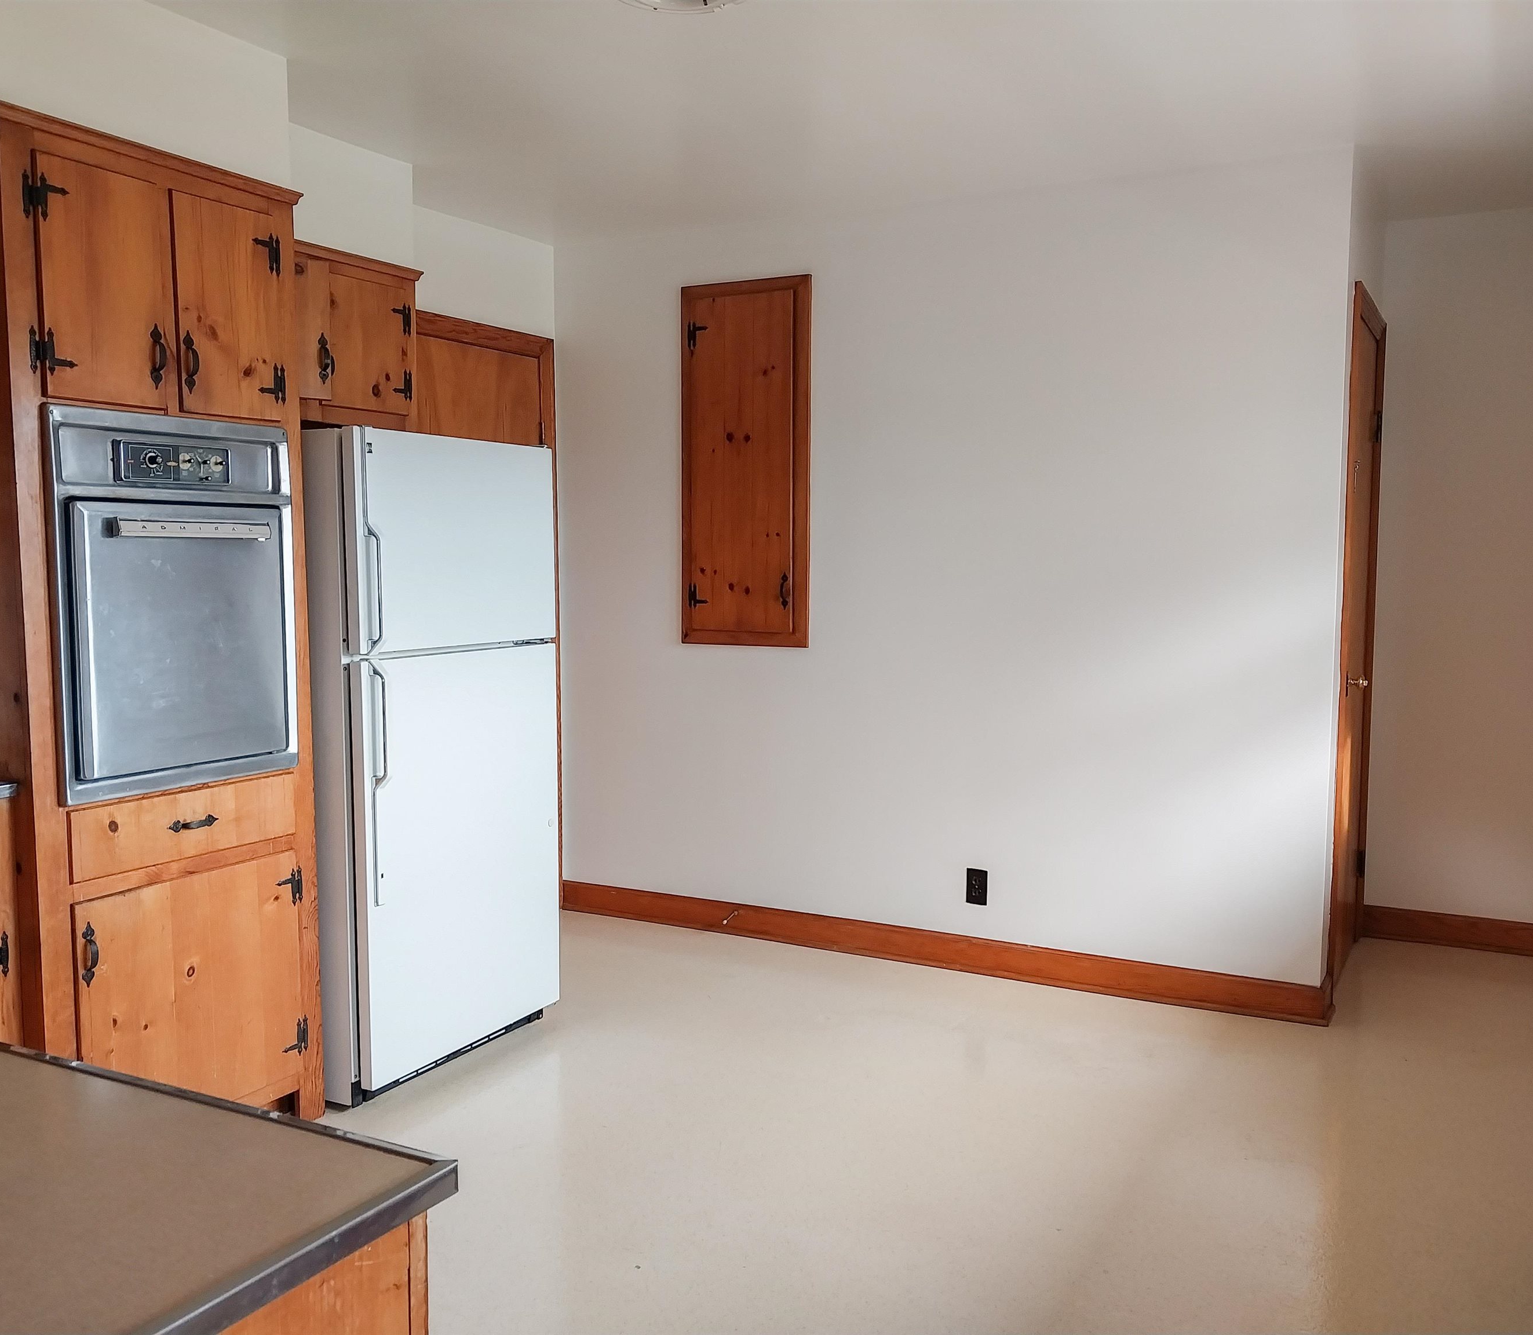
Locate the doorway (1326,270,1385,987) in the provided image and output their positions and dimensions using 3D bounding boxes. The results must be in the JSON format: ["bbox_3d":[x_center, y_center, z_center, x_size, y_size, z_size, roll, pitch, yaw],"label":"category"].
[{"bbox_3d":[1.824,-0.067,4.238,0.117,2.111,0.856,3,6,27],"label":"doorway"}]

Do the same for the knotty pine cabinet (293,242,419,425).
[{"bbox_3d":[-1.287,-0.888,3.592,0.269,0.455,0.748,3,6,27],"label":"knotty pine cabinet"}]

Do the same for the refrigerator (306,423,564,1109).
[{"bbox_3d":[-1.065,0.223,3.635,0.676,1.649,0.752,3,6,28],"label":"refrigerator"}]

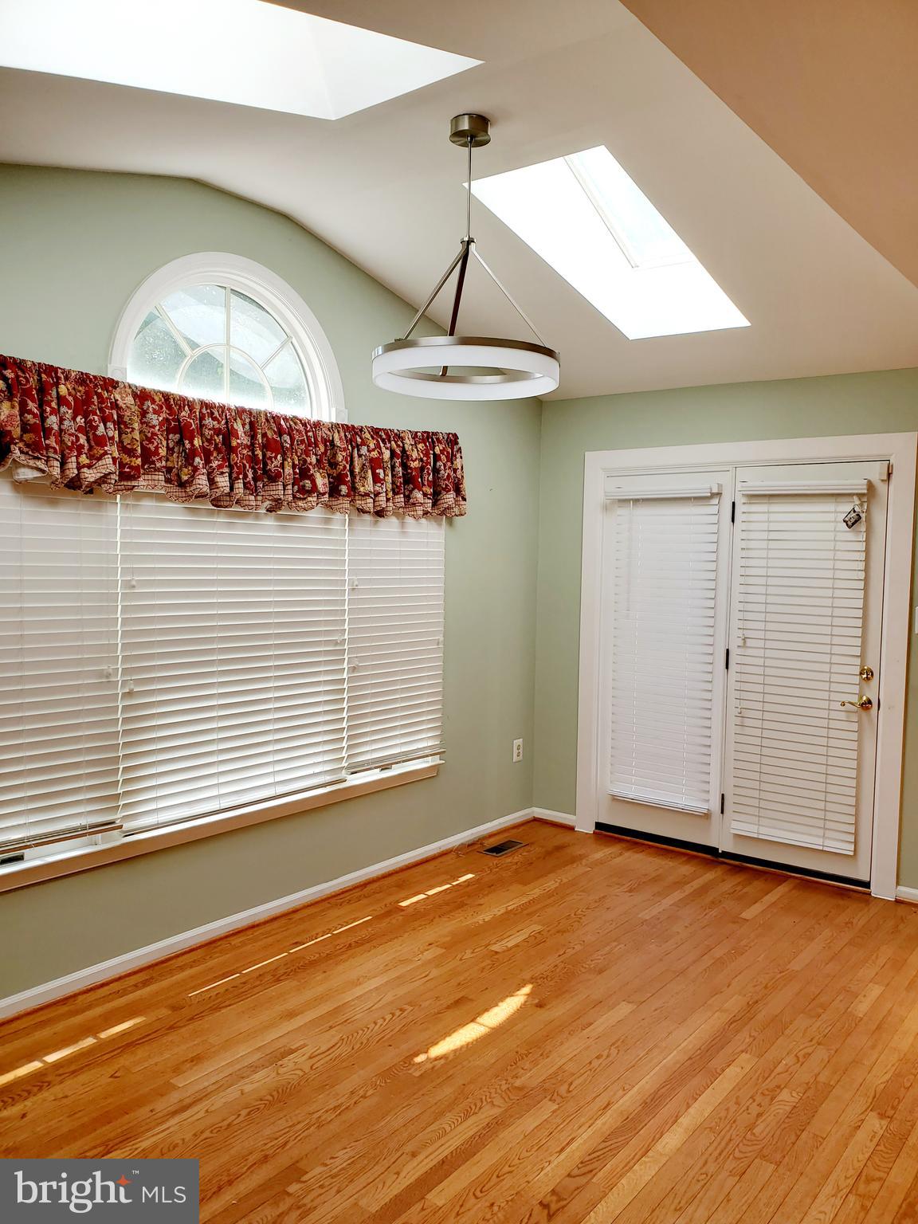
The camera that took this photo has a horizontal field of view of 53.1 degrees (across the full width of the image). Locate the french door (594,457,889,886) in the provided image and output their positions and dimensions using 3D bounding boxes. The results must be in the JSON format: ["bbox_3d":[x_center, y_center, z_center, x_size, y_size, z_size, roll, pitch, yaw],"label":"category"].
[{"bbox_3d":[1.353,0.264,4.681,1.497,2.010,0.100,4,5,39],"label":"french door"}]

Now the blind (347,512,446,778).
[{"bbox_3d":[-0.301,0.033,4.379,0.060,1.395,0.670,4,5,39],"label":"blind"}]

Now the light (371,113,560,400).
[{"bbox_3d":[0.030,-1.156,2.973,0.605,0.825,0.605,1,4,0],"label":"light"}]

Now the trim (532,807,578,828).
[{"bbox_3d":[0.553,1.199,5.359,0.290,0.080,0.020,4,5,39],"label":"trim"}]

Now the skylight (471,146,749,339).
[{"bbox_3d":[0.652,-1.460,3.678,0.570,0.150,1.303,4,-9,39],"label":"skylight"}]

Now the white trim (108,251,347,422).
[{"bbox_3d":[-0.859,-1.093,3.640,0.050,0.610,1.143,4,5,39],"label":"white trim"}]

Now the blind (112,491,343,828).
[{"bbox_3d":[-0.864,0.081,3.695,0.060,1.420,1.103,4,5,39],"label":"blind"}]

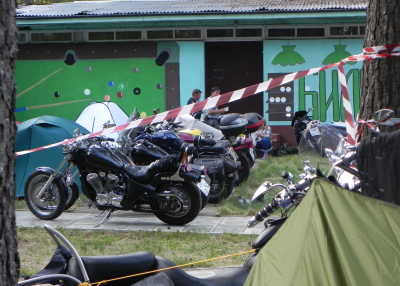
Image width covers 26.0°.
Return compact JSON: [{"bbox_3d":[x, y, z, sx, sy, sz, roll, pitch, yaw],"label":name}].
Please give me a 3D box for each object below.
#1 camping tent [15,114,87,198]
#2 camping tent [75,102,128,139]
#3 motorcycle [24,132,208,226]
[{"bbox_3d":[-2.600,0.152,14.626,1.650,1.230,2.100,-2,3,-29],"label":"camping tent"},{"bbox_3d":[-2.200,-0.193,19.615,1.800,1.420,1.900,1,3,25],"label":"camping tent"},{"bbox_3d":[-1.050,0.402,10.533,2.330,1.140,0.830,1,3,17],"label":"motorcycle"}]

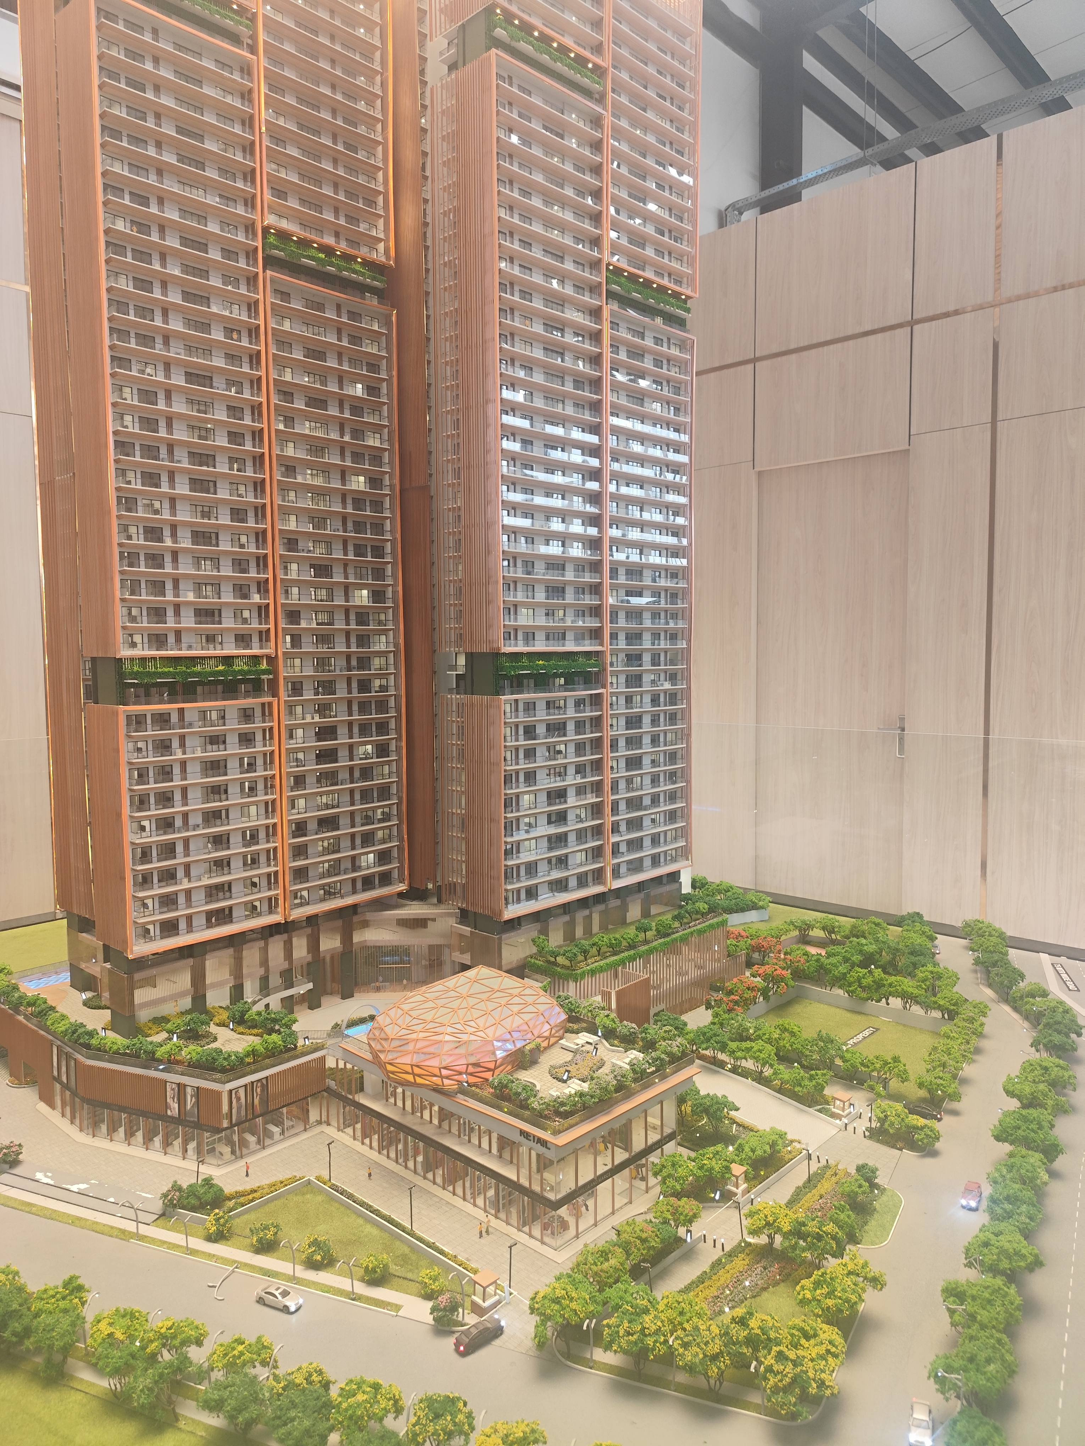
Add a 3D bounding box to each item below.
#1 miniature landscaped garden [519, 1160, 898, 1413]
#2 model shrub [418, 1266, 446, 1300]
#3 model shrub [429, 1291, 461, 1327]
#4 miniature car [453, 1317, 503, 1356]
[{"bbox_3d":[0.279,0.654,1.218,0.292,0.076,0.554,3,5,40],"label":"miniature landscaped garden"},{"bbox_3d":[-0.134,0.680,1.168,0.033,0.036,0.033,0,4,0],"label":"model shrub"},{"bbox_3d":[-0.114,0.684,1.123,0.037,0.035,0.037,0,4,0],"label":"model shrub"},{"bbox_3d":[-0.071,0.695,1.095,0.062,0.018,0.022,-4,6,-43],"label":"miniature car"}]

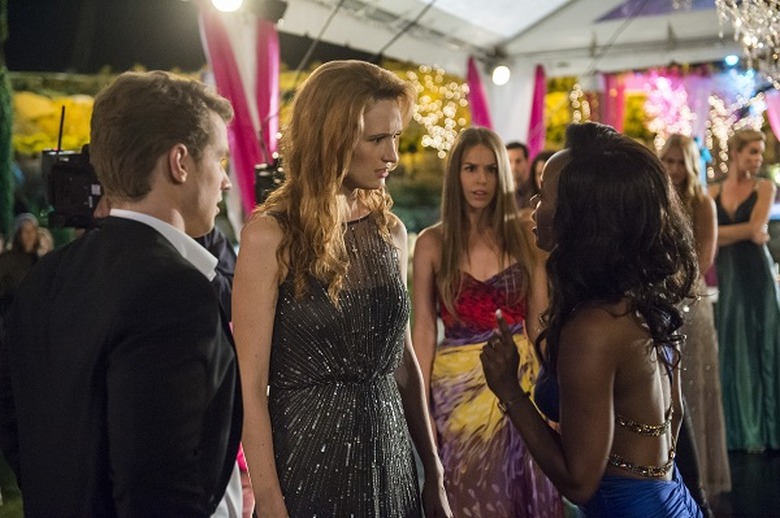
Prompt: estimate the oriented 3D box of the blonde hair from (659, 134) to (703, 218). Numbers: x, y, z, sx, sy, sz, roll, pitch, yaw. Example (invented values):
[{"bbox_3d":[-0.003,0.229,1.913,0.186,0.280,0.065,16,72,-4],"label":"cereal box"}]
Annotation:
[{"bbox_3d":[1.378,-0.391,5.750,0.210,0.400,0.220,2,4,32],"label":"blonde hair"}]

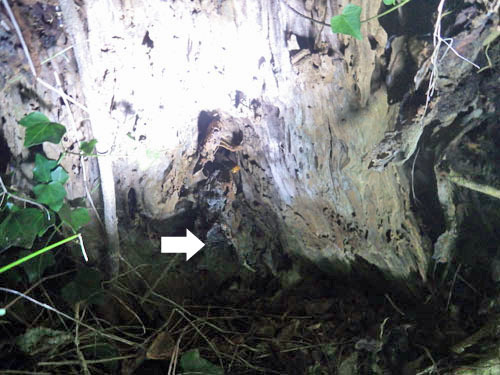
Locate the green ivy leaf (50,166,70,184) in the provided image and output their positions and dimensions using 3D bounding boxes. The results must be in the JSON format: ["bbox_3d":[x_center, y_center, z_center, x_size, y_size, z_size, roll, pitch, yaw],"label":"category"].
[{"bbox_3d":[-0.286,-0.018,0.540,0.025,0.028,0.010,0,-14,-12],"label":"green ivy leaf"}]

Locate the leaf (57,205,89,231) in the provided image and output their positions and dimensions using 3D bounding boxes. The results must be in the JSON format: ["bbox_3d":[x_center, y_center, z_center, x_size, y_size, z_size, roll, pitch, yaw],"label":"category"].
[{"bbox_3d":[-0.262,0.045,0.540,0.045,0.039,0.013,0,-18,-12],"label":"leaf"}]

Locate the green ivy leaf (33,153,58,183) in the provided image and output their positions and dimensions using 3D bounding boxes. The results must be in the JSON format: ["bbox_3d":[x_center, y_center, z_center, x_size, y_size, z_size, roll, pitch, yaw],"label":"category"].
[{"bbox_3d":[-0.305,-0.029,0.540,0.037,0.048,0.012,0,-12,-12],"label":"green ivy leaf"}]

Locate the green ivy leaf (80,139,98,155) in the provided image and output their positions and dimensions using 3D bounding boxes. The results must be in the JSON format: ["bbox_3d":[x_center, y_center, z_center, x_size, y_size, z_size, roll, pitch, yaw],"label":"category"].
[{"bbox_3d":[-0.244,-0.062,0.550,0.024,0.025,0.010,0,-15,-9],"label":"green ivy leaf"}]

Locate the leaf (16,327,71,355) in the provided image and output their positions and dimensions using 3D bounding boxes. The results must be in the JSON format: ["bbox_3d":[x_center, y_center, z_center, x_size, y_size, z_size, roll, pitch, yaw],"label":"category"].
[{"bbox_3d":[-0.280,0.208,0.490,0.068,0.018,0.042,0,45,-8],"label":"leaf"}]

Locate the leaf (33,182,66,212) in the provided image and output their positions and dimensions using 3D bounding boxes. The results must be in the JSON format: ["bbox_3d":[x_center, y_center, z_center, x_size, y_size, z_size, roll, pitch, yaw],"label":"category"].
[{"bbox_3d":[-0.294,0.015,0.530,0.046,0.045,0.013,0,-14,-12],"label":"leaf"}]

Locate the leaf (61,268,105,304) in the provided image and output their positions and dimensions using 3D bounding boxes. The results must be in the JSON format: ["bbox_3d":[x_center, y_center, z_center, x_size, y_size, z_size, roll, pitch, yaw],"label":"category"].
[{"bbox_3d":[-0.246,0.144,0.530,0.061,0.052,0.016,0,-21,-9],"label":"leaf"}]

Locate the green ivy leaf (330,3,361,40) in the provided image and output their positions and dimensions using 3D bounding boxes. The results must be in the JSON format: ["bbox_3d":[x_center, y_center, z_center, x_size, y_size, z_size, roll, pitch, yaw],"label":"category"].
[{"bbox_3d":[0.144,-0.247,0.540,0.040,0.053,0.015,-12,-6,2],"label":"green ivy leaf"}]

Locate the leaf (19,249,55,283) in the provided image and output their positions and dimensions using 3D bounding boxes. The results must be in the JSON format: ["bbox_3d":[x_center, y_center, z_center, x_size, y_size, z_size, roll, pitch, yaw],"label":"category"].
[{"bbox_3d":[-0.313,0.115,0.530,0.047,0.047,0.014,0,-20,-12],"label":"leaf"}]

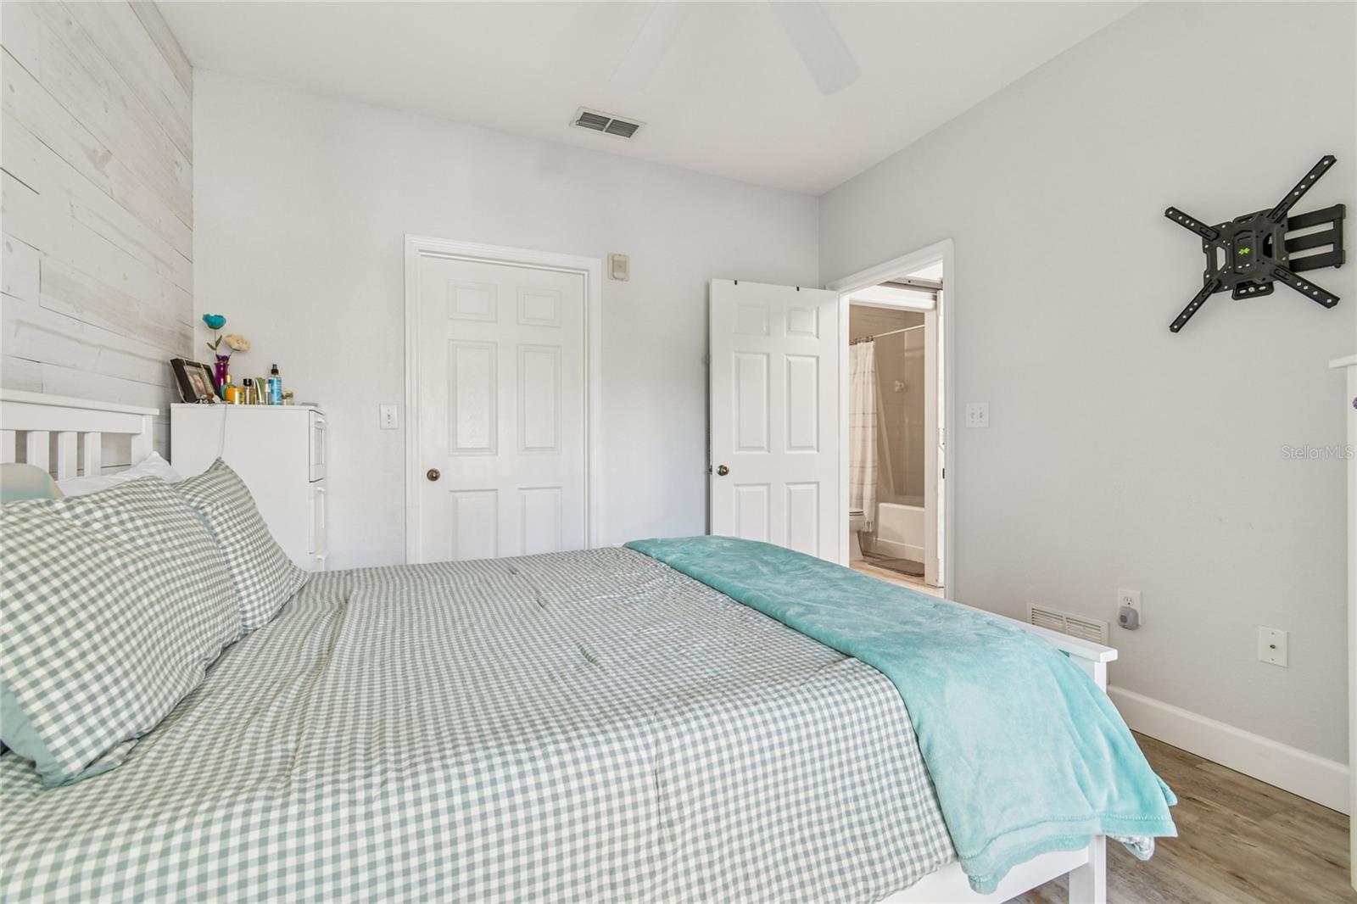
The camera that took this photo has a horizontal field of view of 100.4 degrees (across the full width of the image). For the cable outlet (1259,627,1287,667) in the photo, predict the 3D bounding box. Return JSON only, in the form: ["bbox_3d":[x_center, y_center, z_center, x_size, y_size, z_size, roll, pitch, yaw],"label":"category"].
[{"bbox_3d":[1.895,0.620,1.799,0.013,0.114,0.071,0,1,-26],"label":"cable outlet"}]

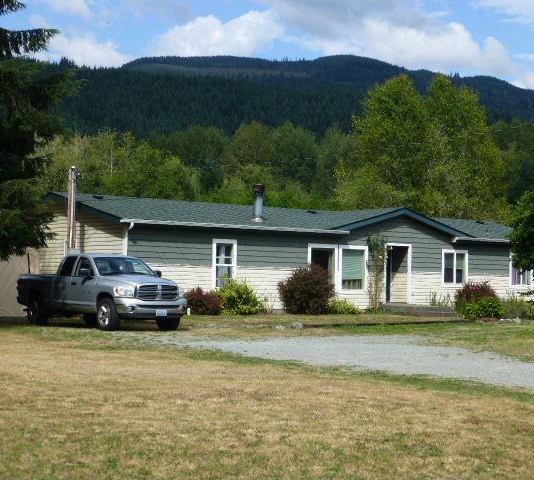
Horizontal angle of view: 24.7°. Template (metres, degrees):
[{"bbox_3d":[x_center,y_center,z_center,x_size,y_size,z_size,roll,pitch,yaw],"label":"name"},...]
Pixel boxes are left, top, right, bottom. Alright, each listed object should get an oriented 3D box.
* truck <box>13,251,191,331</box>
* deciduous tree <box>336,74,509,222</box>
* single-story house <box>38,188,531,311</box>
[{"bbox_3d":[-4.284,1.291,31.361,2.030,1.920,5.780,3,-2,-38],"label":"truck"},{"bbox_3d":[9.430,-3.175,74.000,10.500,13.600,9.800,1,-2,0],"label":"deciduous tree"},{"bbox_3d":[1.203,0.691,47.036,21.090,4.030,9.440,3,-3,-37],"label":"single-story house"}]

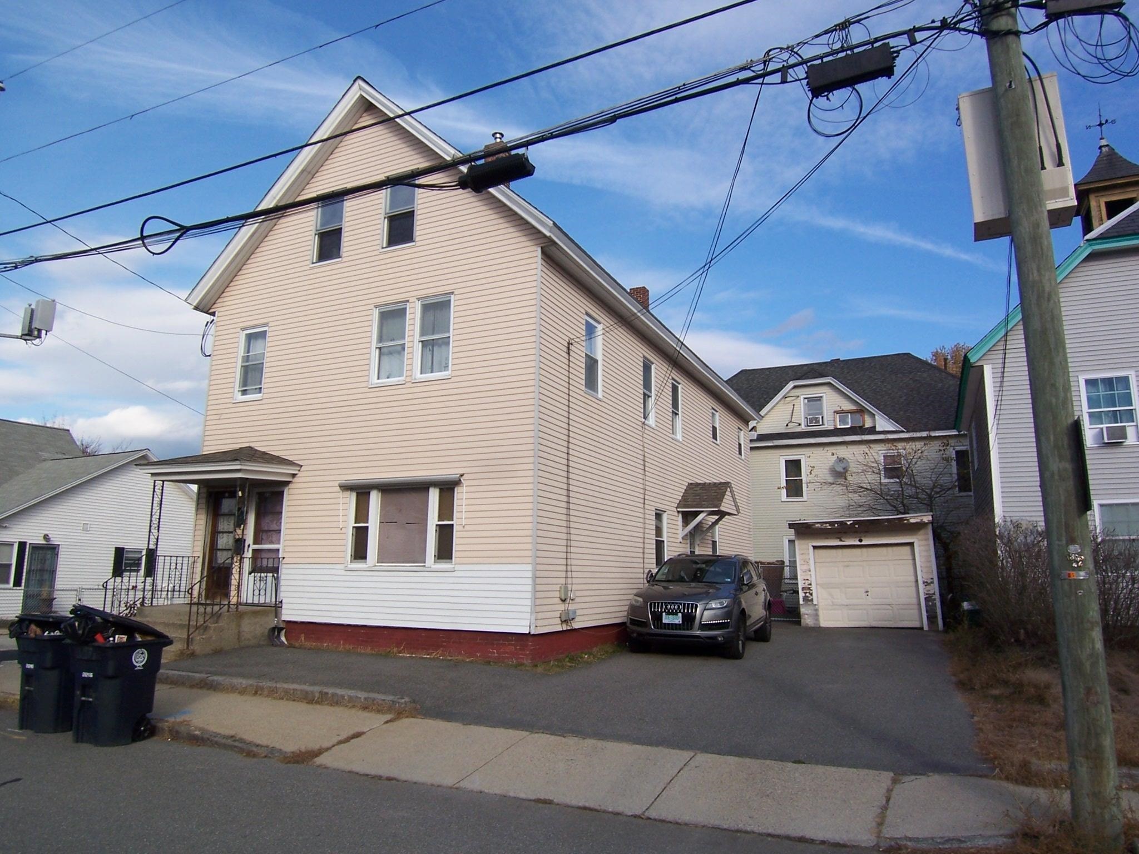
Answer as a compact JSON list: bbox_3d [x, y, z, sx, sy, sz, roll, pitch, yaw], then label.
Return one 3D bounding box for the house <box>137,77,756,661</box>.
[{"bbox_3d":[-0.843,-0.317,20.134,8.350,10.880,17.000,-5,-12,25],"label":"house"}]

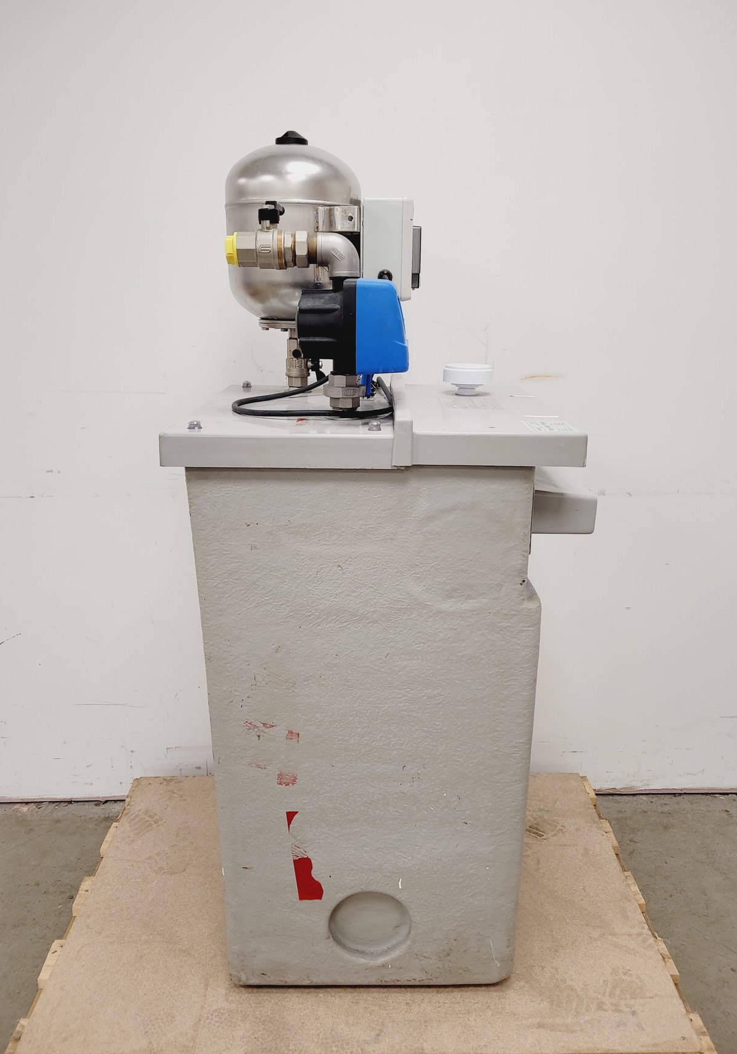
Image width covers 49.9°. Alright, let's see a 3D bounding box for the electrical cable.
[{"bbox_3d":[-0.088,-0.221,1.314,0.265,0.041,0.268,0,17,0],"label":"electrical cable"}]

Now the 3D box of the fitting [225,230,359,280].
[{"bbox_3d":[-0.114,-0.404,1.177,0.199,0.074,0.059,0,17,0],"label":"fitting"}]

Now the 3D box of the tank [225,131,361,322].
[{"bbox_3d":[-0.133,-0.528,1.406,0.239,0.319,0.239,0,17,0],"label":"tank"}]

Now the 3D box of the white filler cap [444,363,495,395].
[{"bbox_3d":[0.182,-0.268,1.445,0.090,0.052,0.090,0,17,0],"label":"white filler cap"}]

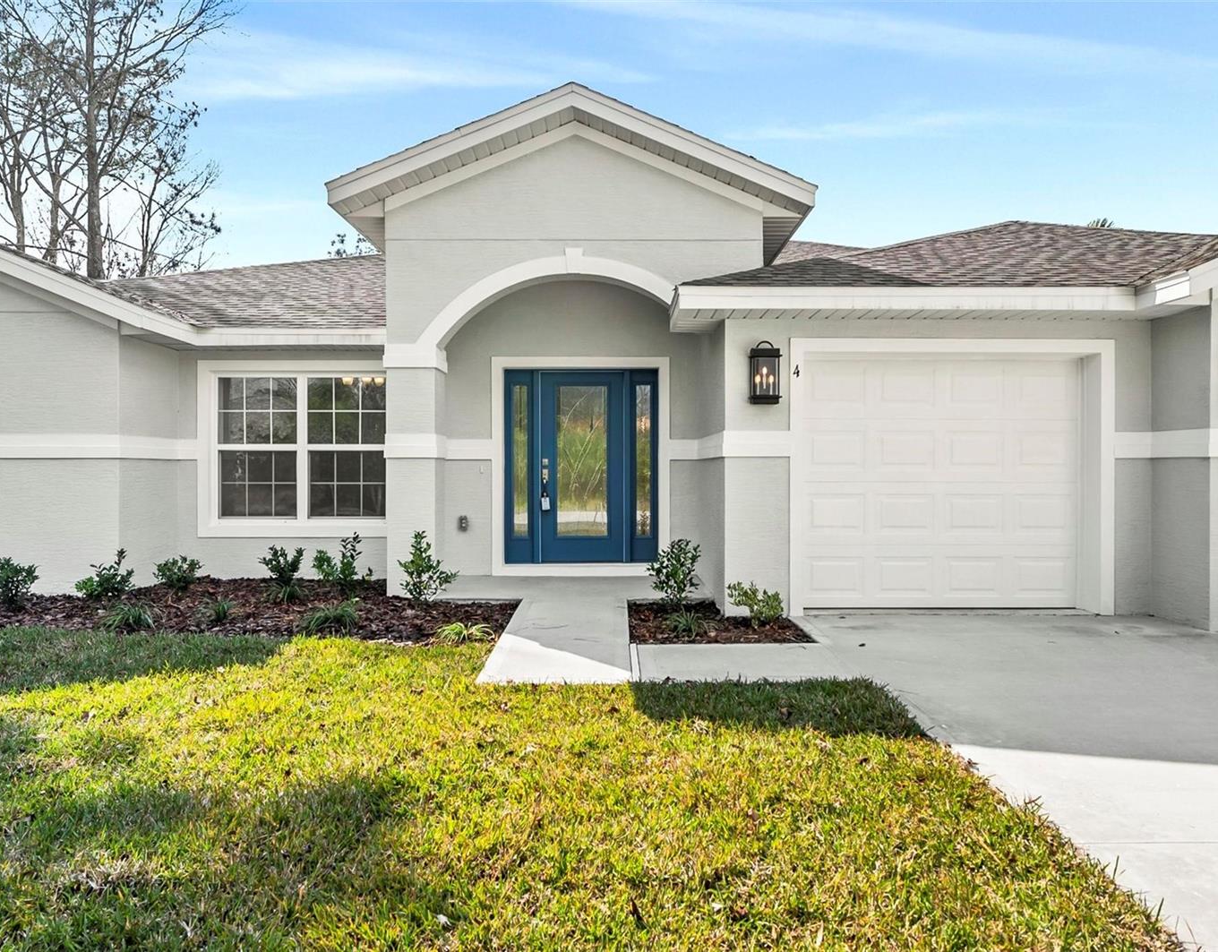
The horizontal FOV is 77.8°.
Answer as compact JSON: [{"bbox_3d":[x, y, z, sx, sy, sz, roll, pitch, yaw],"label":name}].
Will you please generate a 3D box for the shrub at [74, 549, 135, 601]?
[{"bbox_3d":[-4.589,0.902,6.880,0.500,0.450,0.430,0,1,0],"label":"shrub"}]

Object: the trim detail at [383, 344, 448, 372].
[{"bbox_3d":[-1.825,-1.117,7.110,0.510,0.235,0.450,0,1,0],"label":"trim detail"}]

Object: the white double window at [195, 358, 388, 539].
[{"bbox_3d":[-3.200,-0.285,7.920,2.200,1.860,0.100,0,1,0],"label":"white double window"}]

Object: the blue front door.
[{"bbox_3d":[-0.302,-0.096,8.160,1.650,2.100,0.120,0,1,0],"label":"blue front door"}]

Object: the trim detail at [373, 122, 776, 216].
[{"bbox_3d":[-0.307,-2.817,6.900,3.510,0.820,0.060,0,1,0],"label":"trim detail"}]

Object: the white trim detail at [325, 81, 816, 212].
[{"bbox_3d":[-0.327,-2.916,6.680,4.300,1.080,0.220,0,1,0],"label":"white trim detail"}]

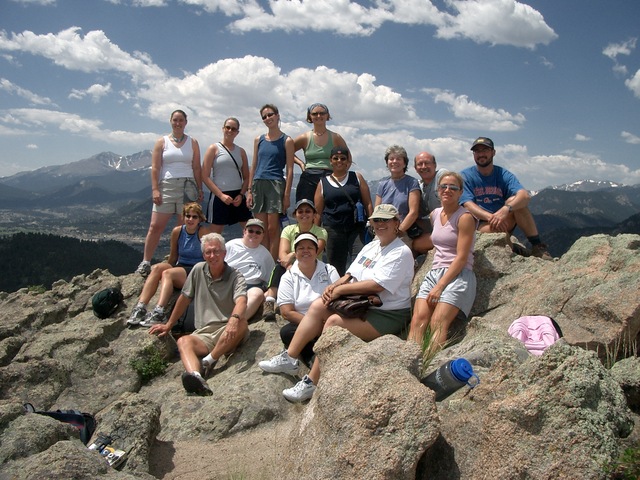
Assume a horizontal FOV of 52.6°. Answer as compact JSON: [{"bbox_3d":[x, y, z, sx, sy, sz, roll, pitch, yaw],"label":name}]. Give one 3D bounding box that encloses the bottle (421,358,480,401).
[{"bbox_3d":[0.404,0.456,2.091,0.092,0.092,0.205,-20,-21,-41],"label":"bottle"}]

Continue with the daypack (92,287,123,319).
[{"bbox_3d":[-1.781,0.526,5.450,0.270,0.190,0.330,-34,53,-21],"label":"daypack"}]

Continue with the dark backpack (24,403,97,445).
[{"bbox_3d":[-1.407,1.034,3.550,0.410,0.190,0.270,3,14,-12],"label":"dark backpack"}]

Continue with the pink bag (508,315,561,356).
[{"bbox_3d":[1.168,0.544,3.500,0.270,0.320,0.150,-4,-36,11],"label":"pink bag"}]

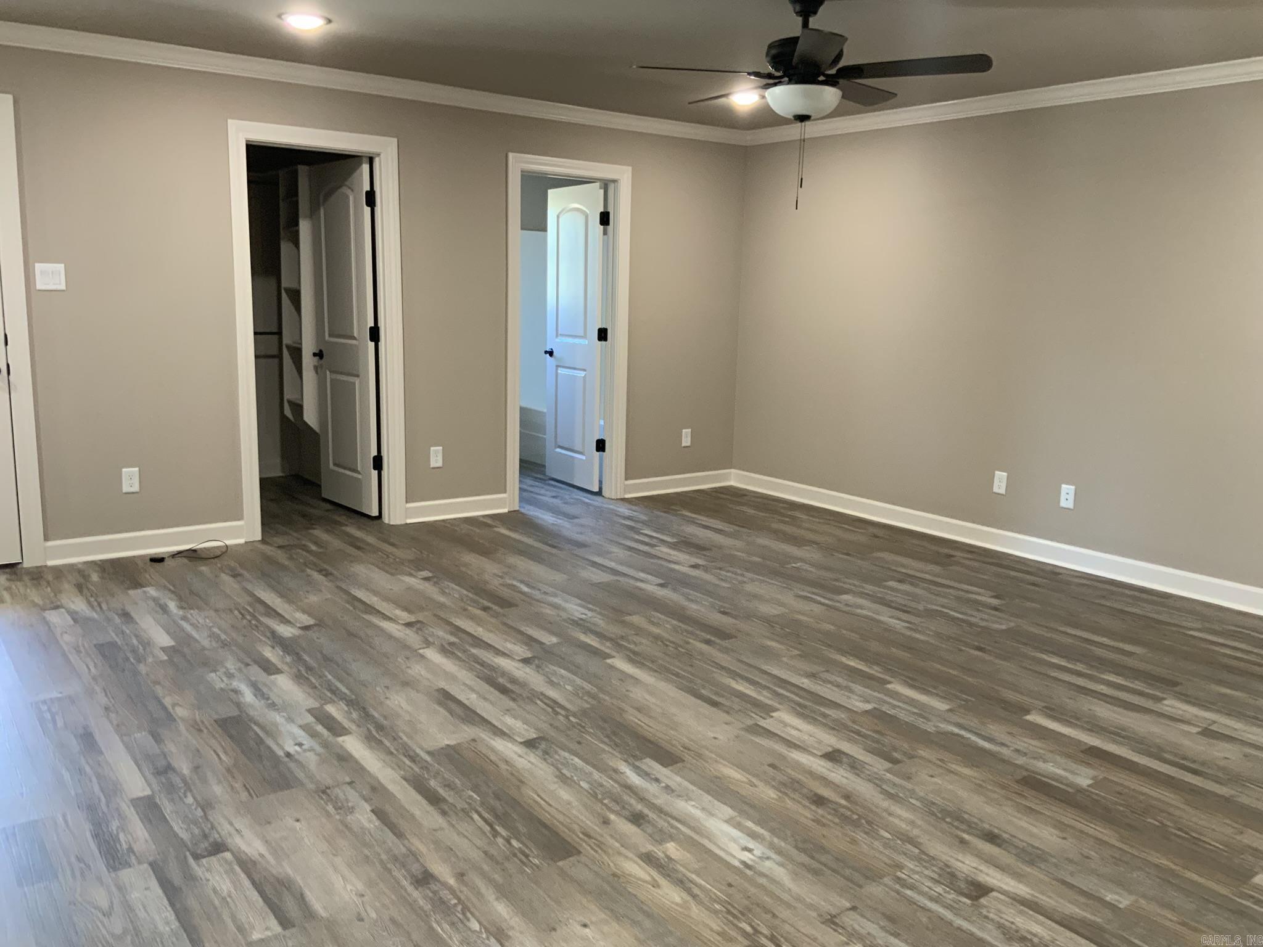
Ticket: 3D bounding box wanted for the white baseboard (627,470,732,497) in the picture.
[{"bbox_3d":[0.340,0.068,7.316,0.971,0.113,0.020,-6,12,-36],"label":"white baseboard"}]

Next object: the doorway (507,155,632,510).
[{"bbox_3d":[-0.412,-0.858,6.630,0.897,2.133,0.120,-6,12,-36],"label":"doorway"}]

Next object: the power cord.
[{"bbox_3d":[-2.195,0.390,5.265,0.365,0.050,0.195,-6,12,-36],"label":"power cord"}]

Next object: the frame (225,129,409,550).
[{"bbox_3d":[-1.675,-0.730,5.702,0.912,2.133,0.120,-6,12,-36],"label":"frame"}]

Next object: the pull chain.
[{"bbox_3d":[0.632,-1.151,3.950,0.024,0.321,0.018,3,10,8],"label":"pull chain"}]

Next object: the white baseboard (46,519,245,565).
[{"bbox_3d":[-2.413,0.346,5.293,0.933,0.113,0.020,-6,12,-36],"label":"white baseboard"}]

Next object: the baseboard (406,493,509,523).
[{"bbox_3d":[-1.035,0.207,6.305,0.664,0.113,0.020,-6,12,-36],"label":"baseboard"}]

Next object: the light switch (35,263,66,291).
[{"bbox_3d":[-2.668,-0.902,4.862,0.118,0.116,0.010,-6,12,-36],"label":"light switch"}]

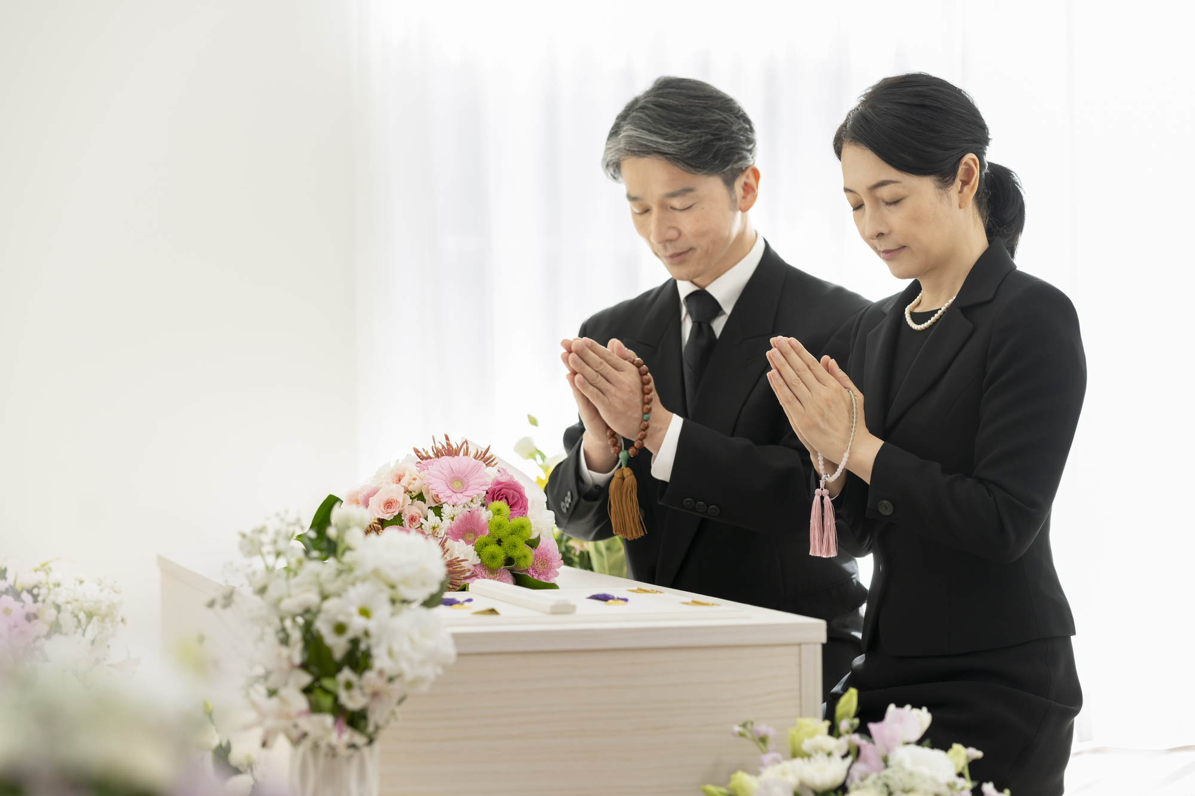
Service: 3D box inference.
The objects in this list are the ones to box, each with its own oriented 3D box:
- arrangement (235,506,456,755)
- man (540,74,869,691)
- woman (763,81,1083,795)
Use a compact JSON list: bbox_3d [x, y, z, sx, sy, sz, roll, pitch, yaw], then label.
[{"bbox_3d":[-0.219,0.204,2.470,0.195,0.220,0.190,-1,0,0],"label":"arrangement"},{"bbox_3d":[0.178,0.157,3.790,0.560,1.170,0.480,0,0,-33],"label":"man"},{"bbox_3d":[0.422,0.175,3.360,0.520,1.120,0.420,0,0,-27],"label":"woman"}]

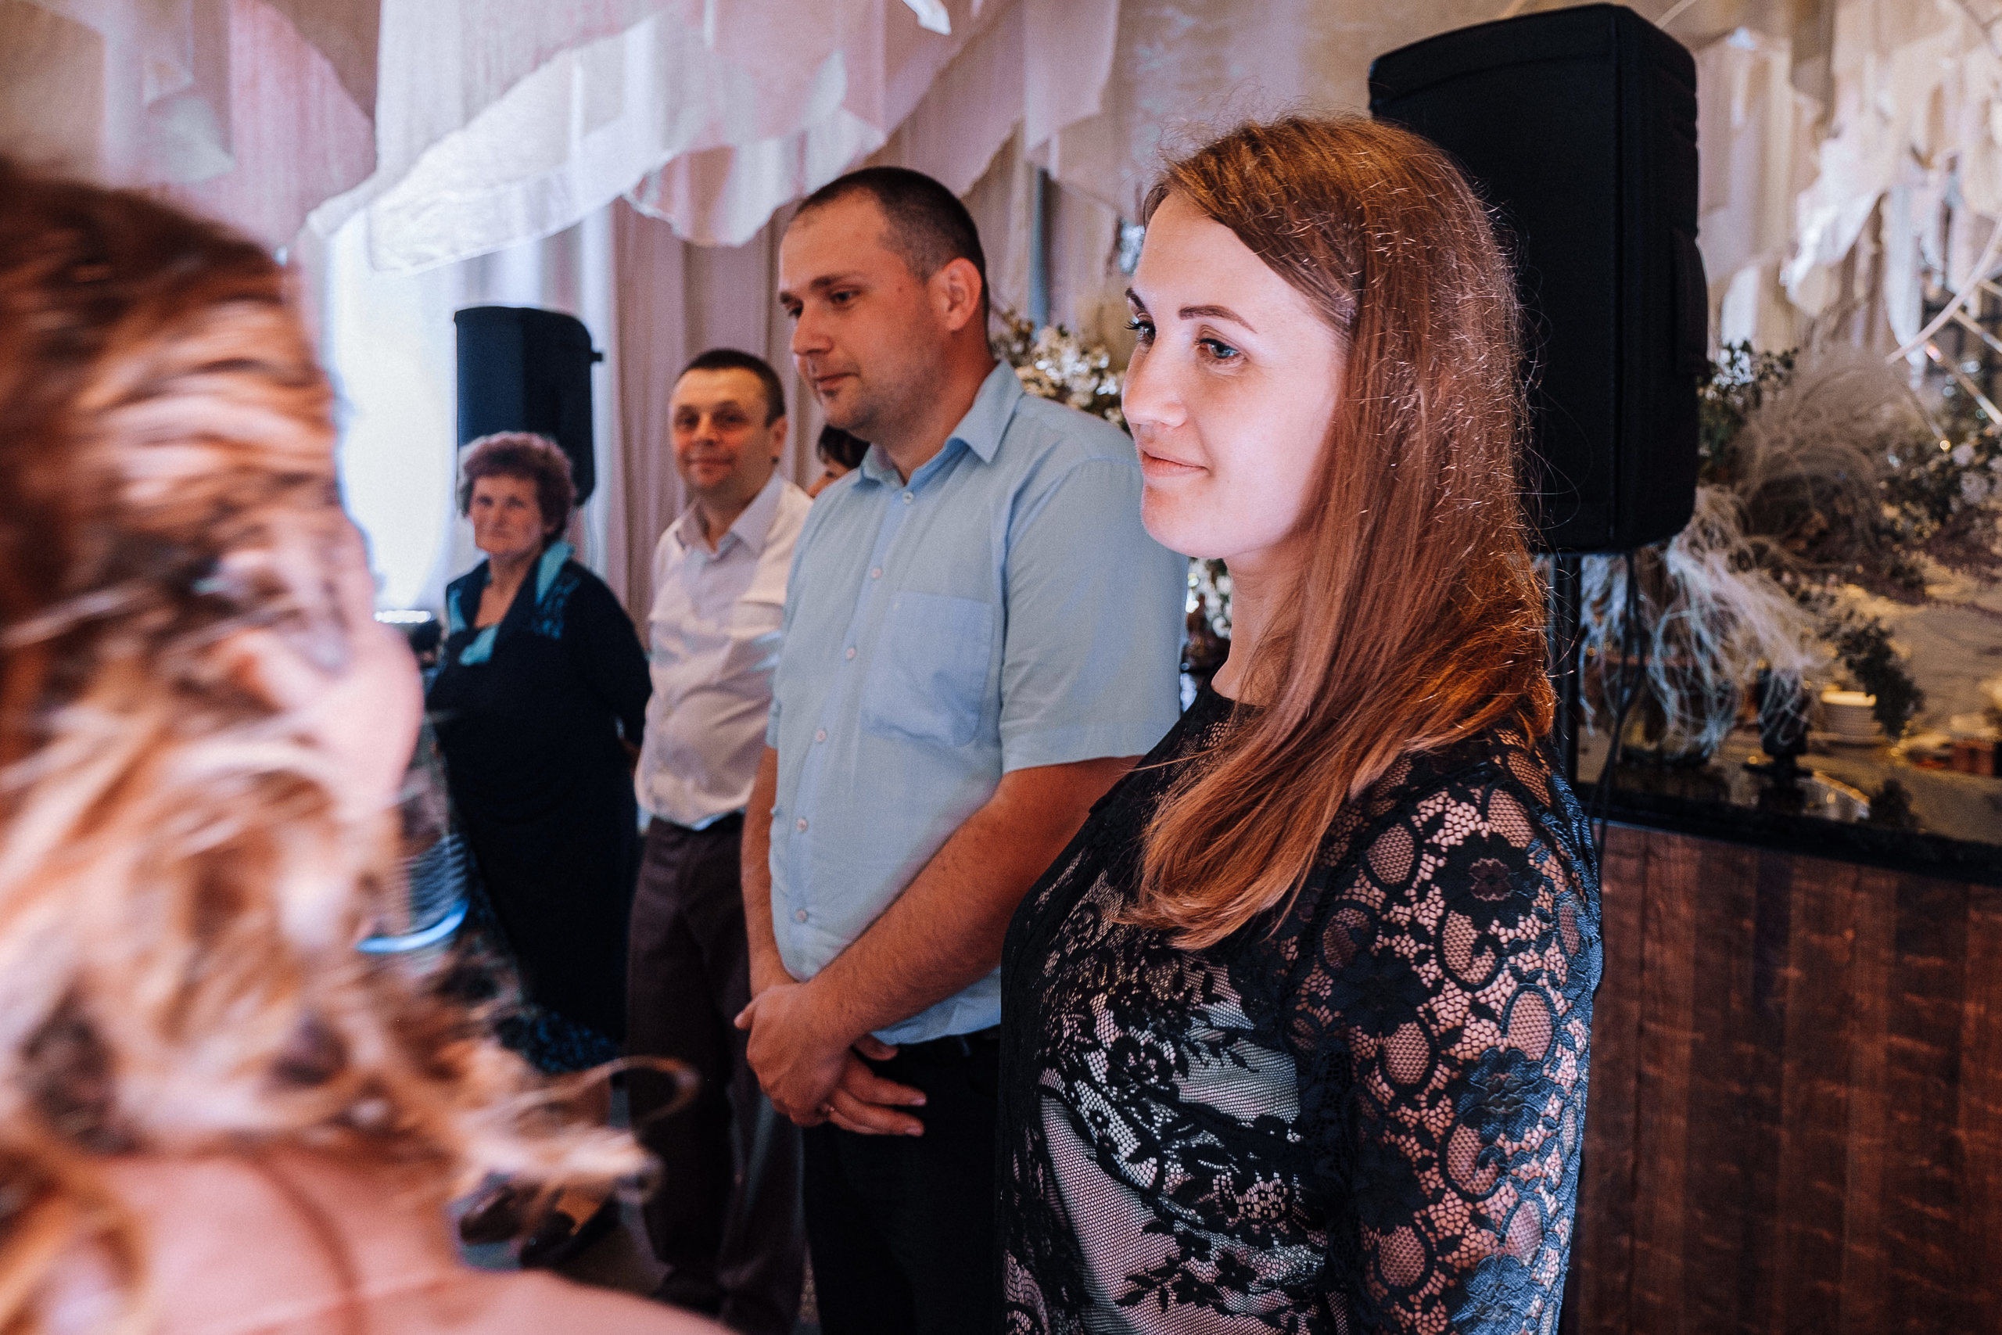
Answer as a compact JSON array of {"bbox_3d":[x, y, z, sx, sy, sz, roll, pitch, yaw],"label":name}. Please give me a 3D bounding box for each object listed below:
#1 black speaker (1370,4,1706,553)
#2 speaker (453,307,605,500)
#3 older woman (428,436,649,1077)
[{"bbox_3d":[0.768,-0.510,1.920,0.345,0.670,0.365,-4,6,-43],"label":"black speaker"},{"bbox_3d":[-1.705,-0.917,4.844,0.365,0.670,0.345,2,5,33],"label":"speaker"},{"bbox_3d":[-0.914,0.349,2.650,0.480,1.600,0.360,2,5,30],"label":"older woman"}]

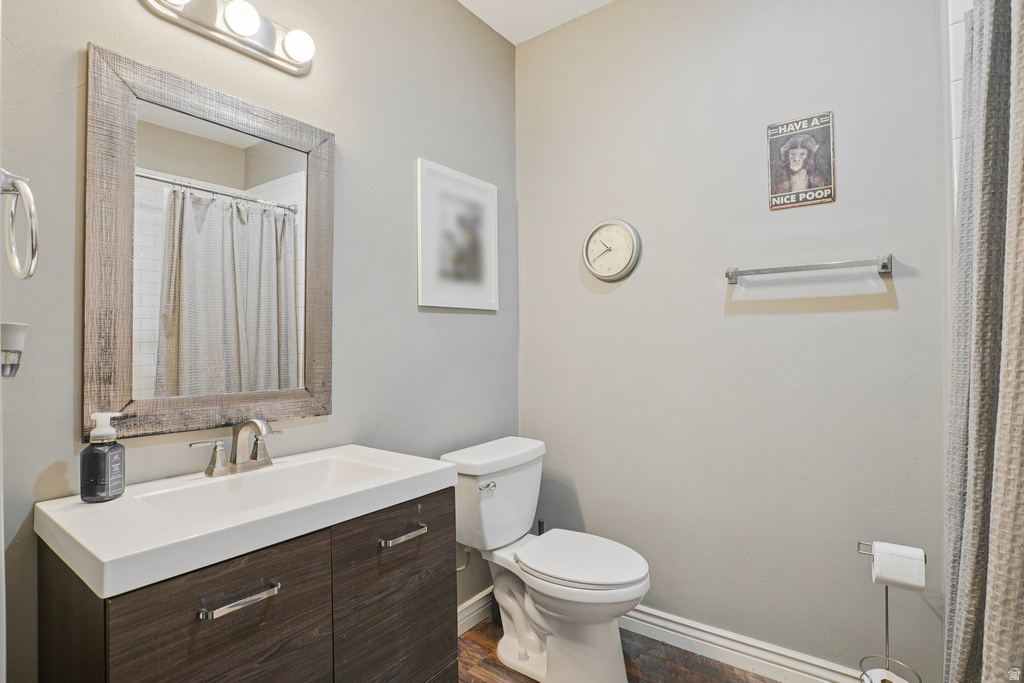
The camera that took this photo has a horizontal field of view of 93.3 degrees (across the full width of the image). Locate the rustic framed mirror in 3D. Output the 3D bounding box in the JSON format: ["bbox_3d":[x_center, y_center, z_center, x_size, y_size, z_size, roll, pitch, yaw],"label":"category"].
[{"bbox_3d":[-0.770,-0.222,1.324,0.026,0.899,0.608,-1,-2,37],"label":"rustic framed mirror"}]

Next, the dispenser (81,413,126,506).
[{"bbox_3d":[-0.889,0.249,1.052,0.062,0.184,0.062,0,-1,-7],"label":"dispenser"}]

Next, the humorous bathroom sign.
[{"bbox_3d":[1.000,-0.618,1.676,0.196,0.305,0.010,-1,-2,37],"label":"humorous bathroom sign"}]

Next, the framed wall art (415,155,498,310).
[{"bbox_3d":[-0.217,-0.428,2.066,0.025,0.576,0.471,-1,-2,37],"label":"framed wall art"}]

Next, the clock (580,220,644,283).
[{"bbox_3d":[0.424,-0.396,2.091,0.270,0.270,0.035,-1,-2,37],"label":"clock"}]

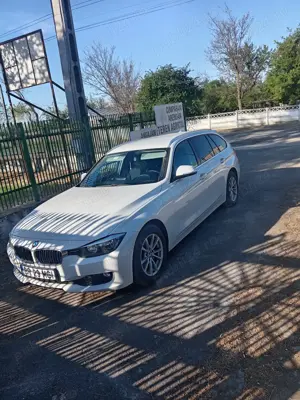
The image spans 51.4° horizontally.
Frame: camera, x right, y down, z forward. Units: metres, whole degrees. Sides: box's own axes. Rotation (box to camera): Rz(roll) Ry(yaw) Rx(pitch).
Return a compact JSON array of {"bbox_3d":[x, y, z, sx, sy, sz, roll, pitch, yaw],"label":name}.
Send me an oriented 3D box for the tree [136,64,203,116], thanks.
[{"bbox_3d":[1.683,-7.785,24.684,5.100,5.510,4.900,-7,14,6],"label":"tree"}]

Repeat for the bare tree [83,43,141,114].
[{"bbox_3d":[-2.879,-8.753,26.002,4.700,8.080,4.500,-10,14,-3],"label":"bare tree"}]

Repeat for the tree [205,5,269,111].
[{"bbox_3d":[7.389,-11.047,26.155,5.000,9.320,4.800,-4,15,17],"label":"tree"}]

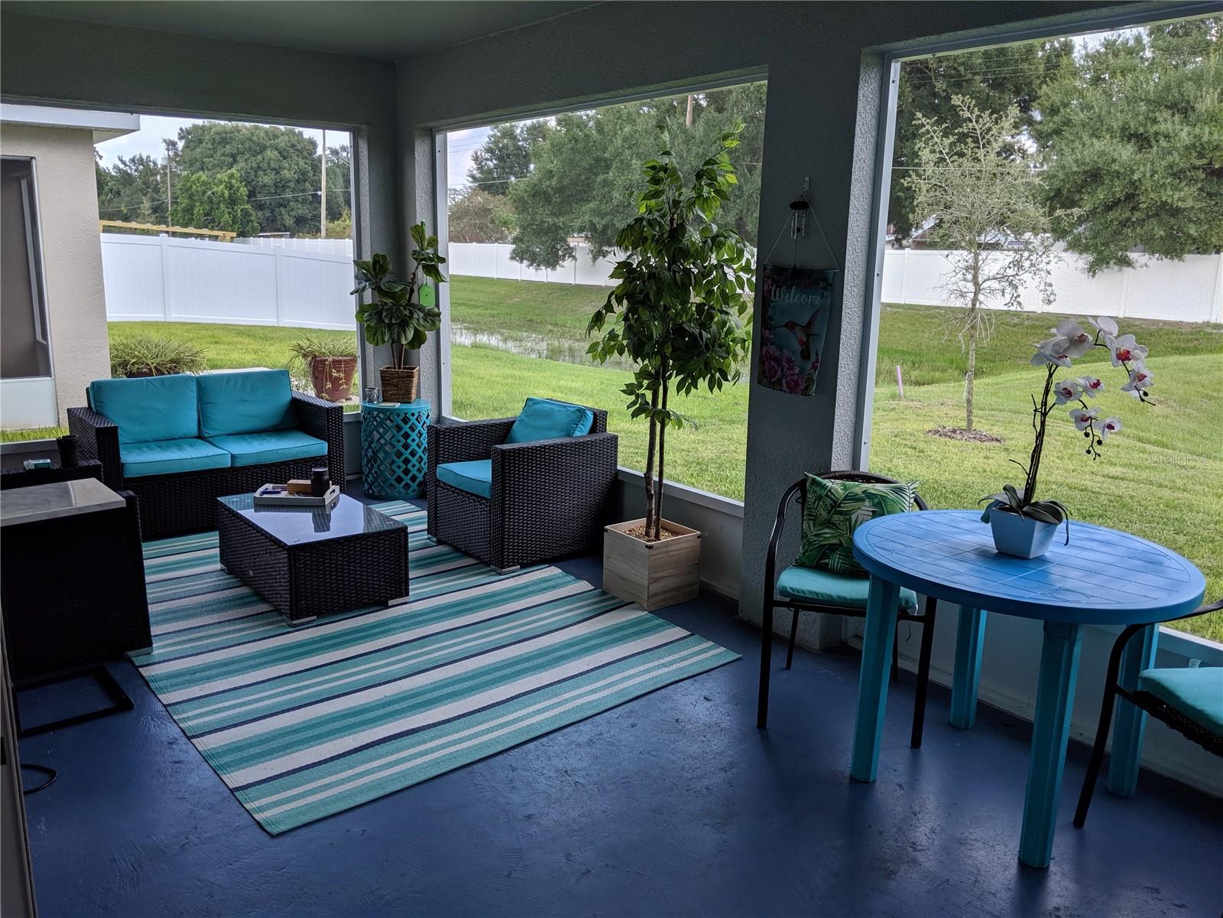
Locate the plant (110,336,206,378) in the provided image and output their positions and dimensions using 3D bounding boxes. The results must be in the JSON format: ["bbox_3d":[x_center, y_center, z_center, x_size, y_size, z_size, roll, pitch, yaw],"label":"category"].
[{"bbox_3d":[-4.144,-0.746,8.662,0.824,0.744,0.824,-9,16,-39],"label":"plant"}]

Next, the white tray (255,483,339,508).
[{"bbox_3d":[-1.455,0.159,4.424,0.327,0.055,0.221,1,13,-1],"label":"white tray"}]

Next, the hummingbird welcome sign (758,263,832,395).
[{"bbox_3d":[0.678,-0.483,3.555,0.050,0.462,0.337,-8,16,-36],"label":"hummingbird welcome sign"}]

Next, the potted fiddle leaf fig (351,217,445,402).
[{"bbox_3d":[-1.306,-0.901,5.859,0.560,1.080,0.500,-2,13,-12],"label":"potted fiddle leaf fig"}]

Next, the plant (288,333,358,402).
[{"bbox_3d":[-2.833,-0.917,9.585,0.780,0.680,0.750,-3,13,-16],"label":"plant"}]

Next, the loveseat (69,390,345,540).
[{"bbox_3d":[-2.220,-0.067,5.290,1.231,0.749,0.714,-9,16,-39],"label":"loveseat"}]

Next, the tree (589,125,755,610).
[{"bbox_3d":[0.239,-0.349,4.018,0.623,1.960,0.623,-9,16,-39],"label":"tree"}]

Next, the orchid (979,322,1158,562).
[{"bbox_3d":[1.217,-0.055,2.567,0.450,0.650,0.270,7,14,25],"label":"orchid"}]

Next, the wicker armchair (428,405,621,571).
[{"bbox_3d":[-0.459,0.104,4.881,0.685,0.700,0.675,-9,17,-39],"label":"wicker armchair"}]

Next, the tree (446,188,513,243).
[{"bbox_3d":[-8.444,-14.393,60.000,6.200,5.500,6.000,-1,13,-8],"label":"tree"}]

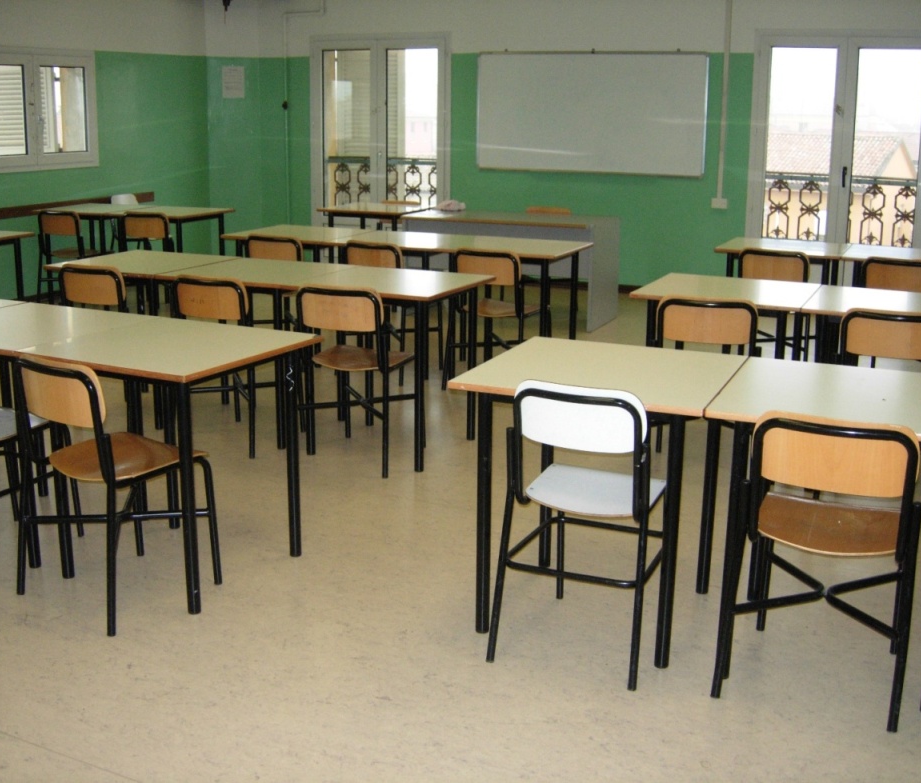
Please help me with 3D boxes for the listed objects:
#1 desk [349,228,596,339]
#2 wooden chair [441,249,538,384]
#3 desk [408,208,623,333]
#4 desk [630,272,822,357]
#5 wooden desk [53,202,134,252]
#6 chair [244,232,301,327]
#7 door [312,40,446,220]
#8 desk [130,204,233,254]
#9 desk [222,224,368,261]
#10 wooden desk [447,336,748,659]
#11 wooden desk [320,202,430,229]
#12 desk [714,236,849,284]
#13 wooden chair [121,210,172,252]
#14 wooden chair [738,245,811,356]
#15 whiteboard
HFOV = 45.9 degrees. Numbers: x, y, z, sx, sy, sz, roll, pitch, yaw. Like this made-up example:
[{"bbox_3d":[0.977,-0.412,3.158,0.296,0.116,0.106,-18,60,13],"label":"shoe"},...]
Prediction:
[{"bbox_3d":[-0.015,-0.494,6.370,1.414,0.768,0.687,7,16,23],"label":"desk"},{"bbox_3d":[0.219,-0.419,6.030,0.460,0.780,0.480,7,15,23],"label":"wooden chair"},{"bbox_3d":[0.383,-0.933,8.120,1.460,0.756,0.710,7,15,23],"label":"desk"},{"bbox_3d":[1.158,-0.075,4.753,0.700,0.760,0.700,7,16,24],"label":"desk"},{"bbox_3d":[-2.863,-1.077,8.633,0.707,0.768,0.687,6,15,21],"label":"wooden desk"},{"bbox_3d":[-1.047,-0.581,6.646,0.480,0.788,0.490,6,15,21],"label":"chair"},{"bbox_3d":[-0.750,-2.177,10.086,1.390,2.180,0.110,7,16,23],"label":"door"},{"bbox_3d":[-2.233,-1.014,8.379,0.707,0.768,0.687,6,15,21],"label":"desk"},{"bbox_3d":[-0.983,-0.604,6.777,0.707,0.768,0.687,7,16,23],"label":"desk"},{"bbox_3d":[0.426,0.307,3.242,0.707,0.768,0.687,7,16,23],"label":"wooden desk"},{"bbox_3d":[-0.642,-1.075,8.639,0.700,0.760,0.700,6,15,21],"label":"wooden desk"},{"bbox_3d":[1.887,-0.475,6.388,0.700,0.760,0.700,7,16,24],"label":"desk"},{"bbox_3d":[-2.256,-0.979,8.201,0.480,0.788,0.490,5,15,18],"label":"wooden chair"},{"bbox_3d":[1.804,-0.448,6.233,0.460,0.780,0.480,7,15,23],"label":"wooden chair"},{"bbox_3d":[1.069,-2.346,9.147,2.000,1.000,0.040,7,16,23],"label":"whiteboard"}]

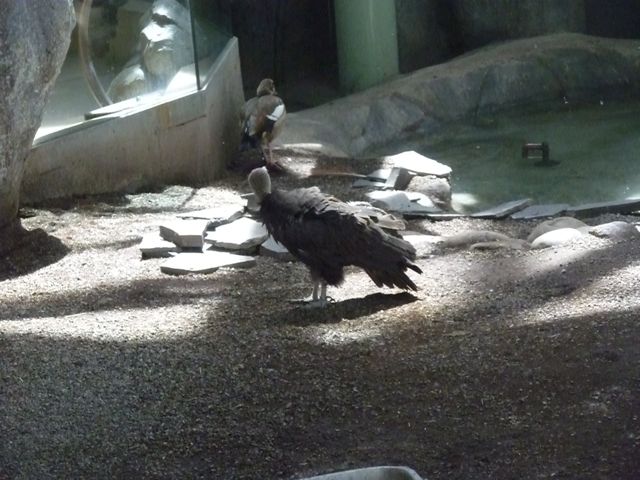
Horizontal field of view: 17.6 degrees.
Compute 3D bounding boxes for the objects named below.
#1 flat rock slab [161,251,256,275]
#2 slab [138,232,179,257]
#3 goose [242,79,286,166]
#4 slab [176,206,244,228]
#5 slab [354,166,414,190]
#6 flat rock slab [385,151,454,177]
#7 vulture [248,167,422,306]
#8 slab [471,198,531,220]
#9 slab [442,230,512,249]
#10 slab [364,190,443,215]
[{"bbox_3d":[-0.532,0.120,9.786,0.420,0.035,0.260,4,21,21],"label":"flat rock slab"},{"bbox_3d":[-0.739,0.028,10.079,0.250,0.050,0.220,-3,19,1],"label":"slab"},{"bbox_3d":[-0.319,-0.656,11.271,0.200,0.490,0.360,7,22,27],"label":"goose"},{"bbox_3d":[-0.480,-0.106,9.256,0.269,0.040,0.209,2,18,17],"label":"slab"},{"bbox_3d":[0.286,-0.282,9.644,0.250,0.080,0.160,-4,18,0],"label":"slab"},{"bbox_3d":[0.481,-0.353,10.538,0.260,0.040,0.360,-12,21,-23],"label":"flat rock slab"},{"bbox_3d":[0.067,-0.029,9.192,0.750,0.640,0.320,-3,19,1],"label":"vulture"},{"bbox_3d":[0.816,-0.121,9.075,0.300,0.040,0.110,-17,22,-35],"label":"slab"},{"bbox_3d":[0.751,0.002,9.877,0.335,0.065,0.170,-6,20,-5],"label":"slab"},{"bbox_3d":[0.434,-0.176,10.409,0.370,0.070,0.320,-3,19,1],"label":"slab"}]

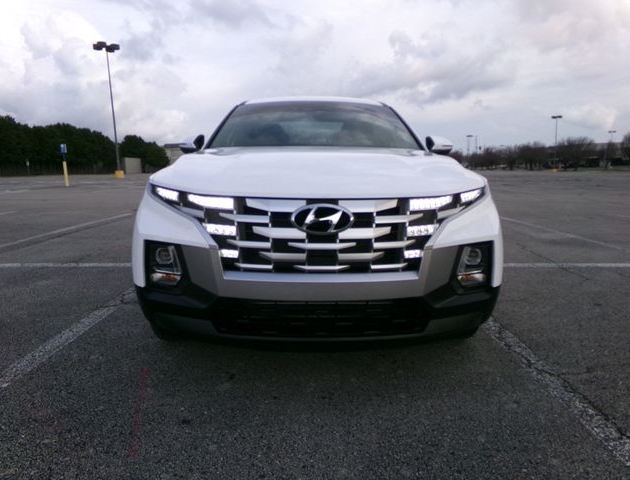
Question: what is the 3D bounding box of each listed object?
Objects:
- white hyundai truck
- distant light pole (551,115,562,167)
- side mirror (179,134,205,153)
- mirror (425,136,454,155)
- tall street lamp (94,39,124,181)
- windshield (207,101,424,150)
[{"bbox_3d":[-0.017,-0.490,4.292,1.905,1.694,4.970,0,9,-1],"label":"white hyundai truck"},{"bbox_3d":[45.317,-18.107,83.164,2.000,10.600,1.400,0,9,0],"label":"distant light pole"},{"bbox_3d":[-0.932,-0.724,3.347,0.210,0.155,0.160,0,9,-1],"label":"side mirror"},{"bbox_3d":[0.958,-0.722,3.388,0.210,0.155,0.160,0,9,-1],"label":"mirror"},{"bbox_3d":[-16.236,-10.311,35.801,2.000,10.600,1.800,0,9,0],"label":"tall street lamp"},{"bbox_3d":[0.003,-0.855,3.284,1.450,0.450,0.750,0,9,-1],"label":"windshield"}]

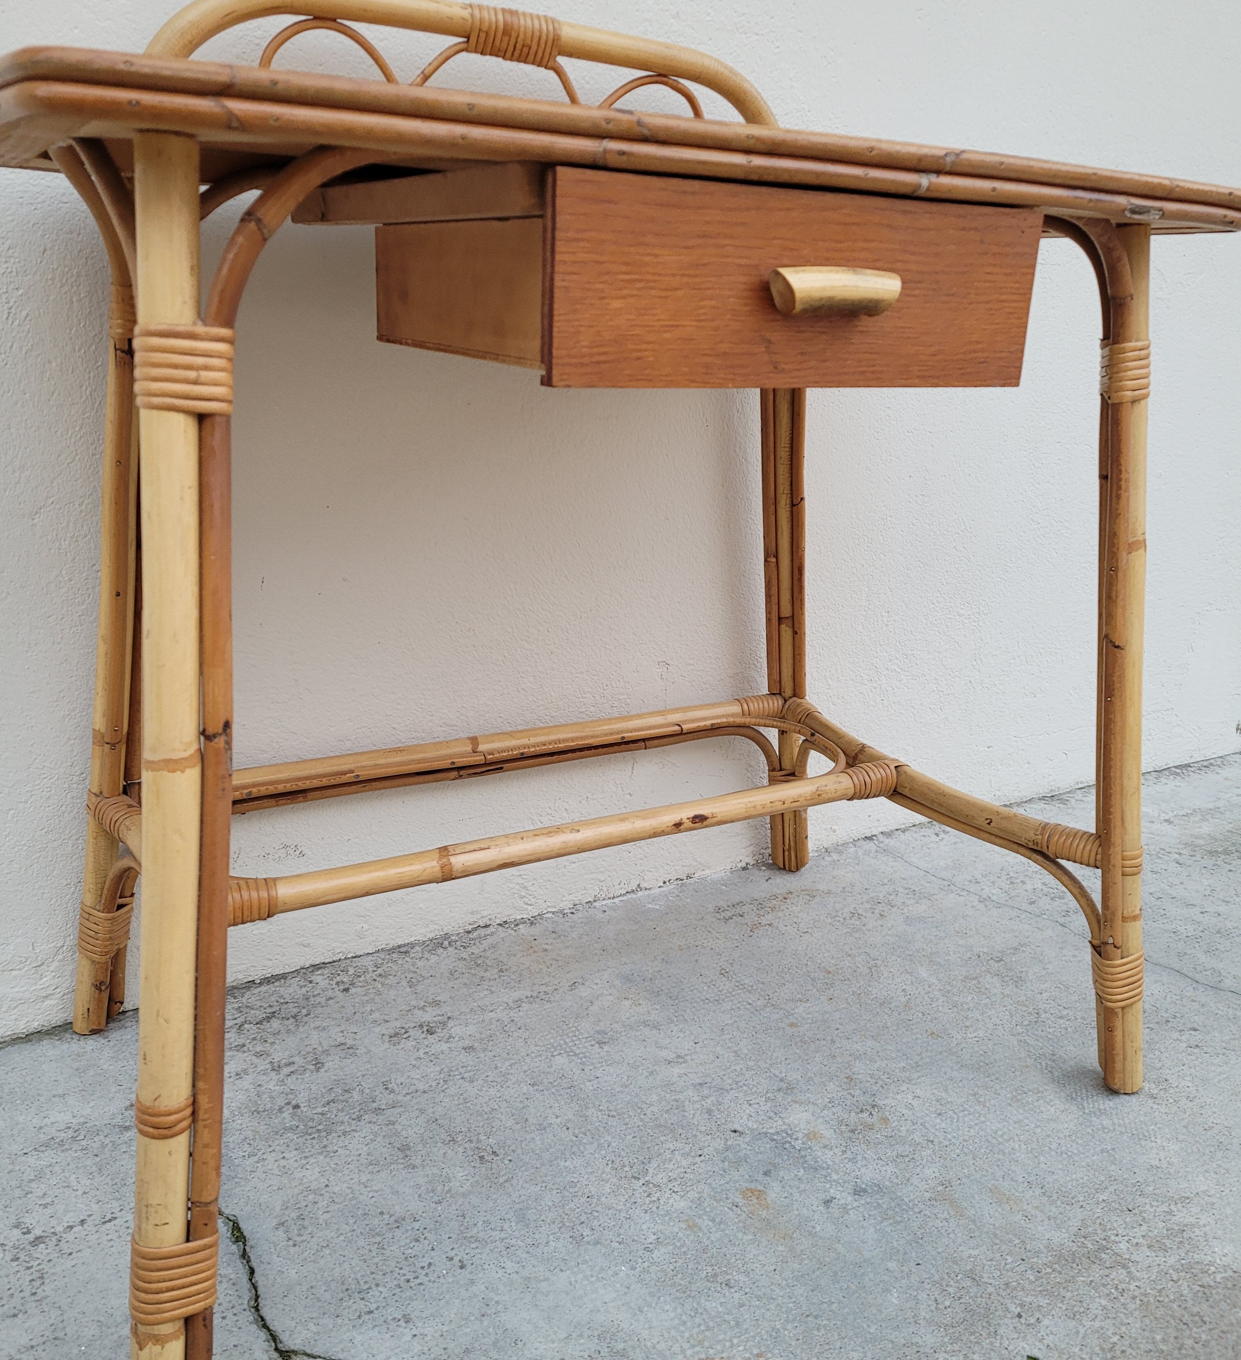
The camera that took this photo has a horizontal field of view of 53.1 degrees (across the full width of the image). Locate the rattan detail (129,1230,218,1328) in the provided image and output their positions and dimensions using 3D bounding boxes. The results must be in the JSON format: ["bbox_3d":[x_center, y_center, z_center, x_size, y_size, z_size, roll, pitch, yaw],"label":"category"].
[{"bbox_3d":[-0.255,0.338,0.704,0.047,0.043,0.047,-1,11,-30],"label":"rattan detail"}]

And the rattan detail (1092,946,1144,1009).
[{"bbox_3d":[0.424,0.252,1.064,0.047,0.043,0.047,-13,16,-26],"label":"rattan detail"}]

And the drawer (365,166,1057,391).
[{"bbox_3d":[0.049,-0.257,0.814,0.333,0.106,0.303,-7,20,-28],"label":"drawer"}]

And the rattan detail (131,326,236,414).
[{"bbox_3d":[-0.220,-0.153,0.623,0.048,0.042,0.048,-1,11,-30],"label":"rattan detail"}]

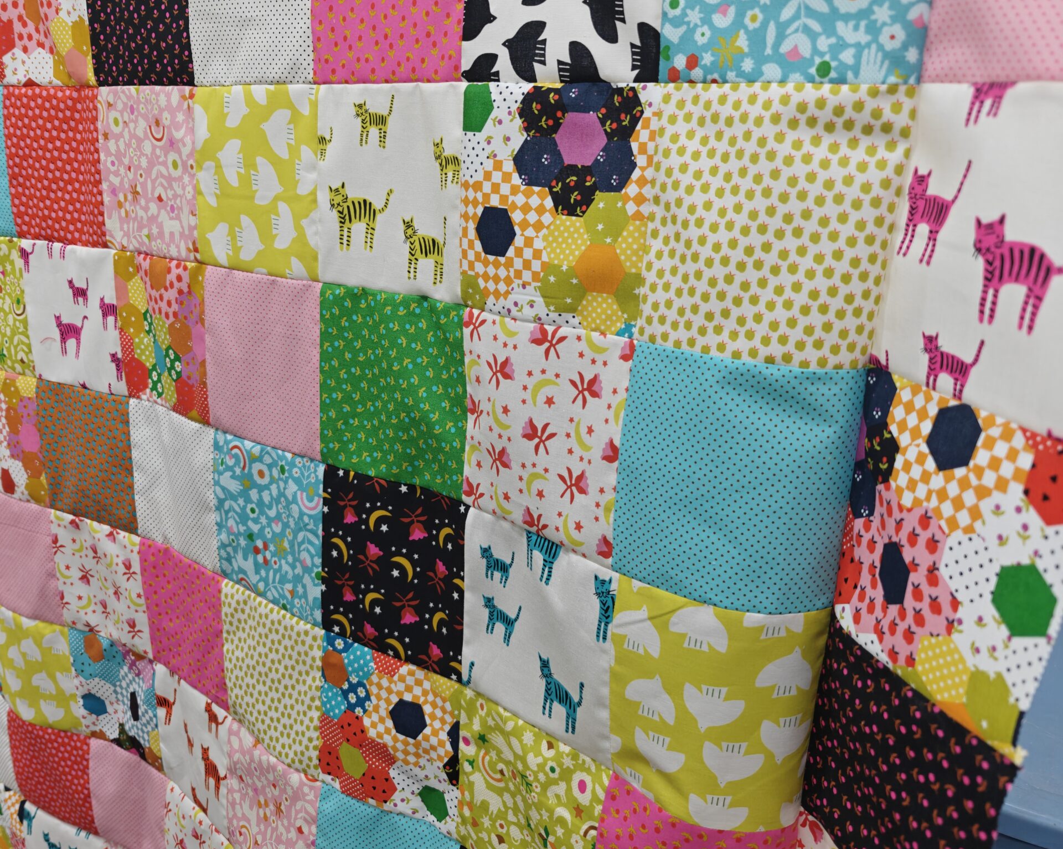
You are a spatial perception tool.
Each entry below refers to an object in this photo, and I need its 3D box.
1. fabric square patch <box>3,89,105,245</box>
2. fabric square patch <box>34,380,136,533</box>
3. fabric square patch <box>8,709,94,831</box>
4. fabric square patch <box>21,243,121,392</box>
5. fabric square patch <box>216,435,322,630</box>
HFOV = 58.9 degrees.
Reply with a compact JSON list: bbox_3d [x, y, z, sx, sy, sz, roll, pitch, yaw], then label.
[{"bbox_3d":[-0.370,-0.200,0.734,0.117,0.119,0.010,11,18,29],"label":"fabric square patch"},{"bbox_3d":[-0.364,0.027,0.772,0.115,0.116,0.010,10,17,29],"label":"fabric square patch"},{"bbox_3d":[-0.473,0.342,0.930,0.115,0.119,0.014,15,22,22],"label":"fabric square patch"},{"bbox_3d":[-0.373,-0.086,0.766,0.117,0.119,0.010,10,19,29],"label":"fabric square patch"},{"bbox_3d":[-0.181,0.069,0.646,0.113,0.117,0.010,12,17,35],"label":"fabric square patch"}]

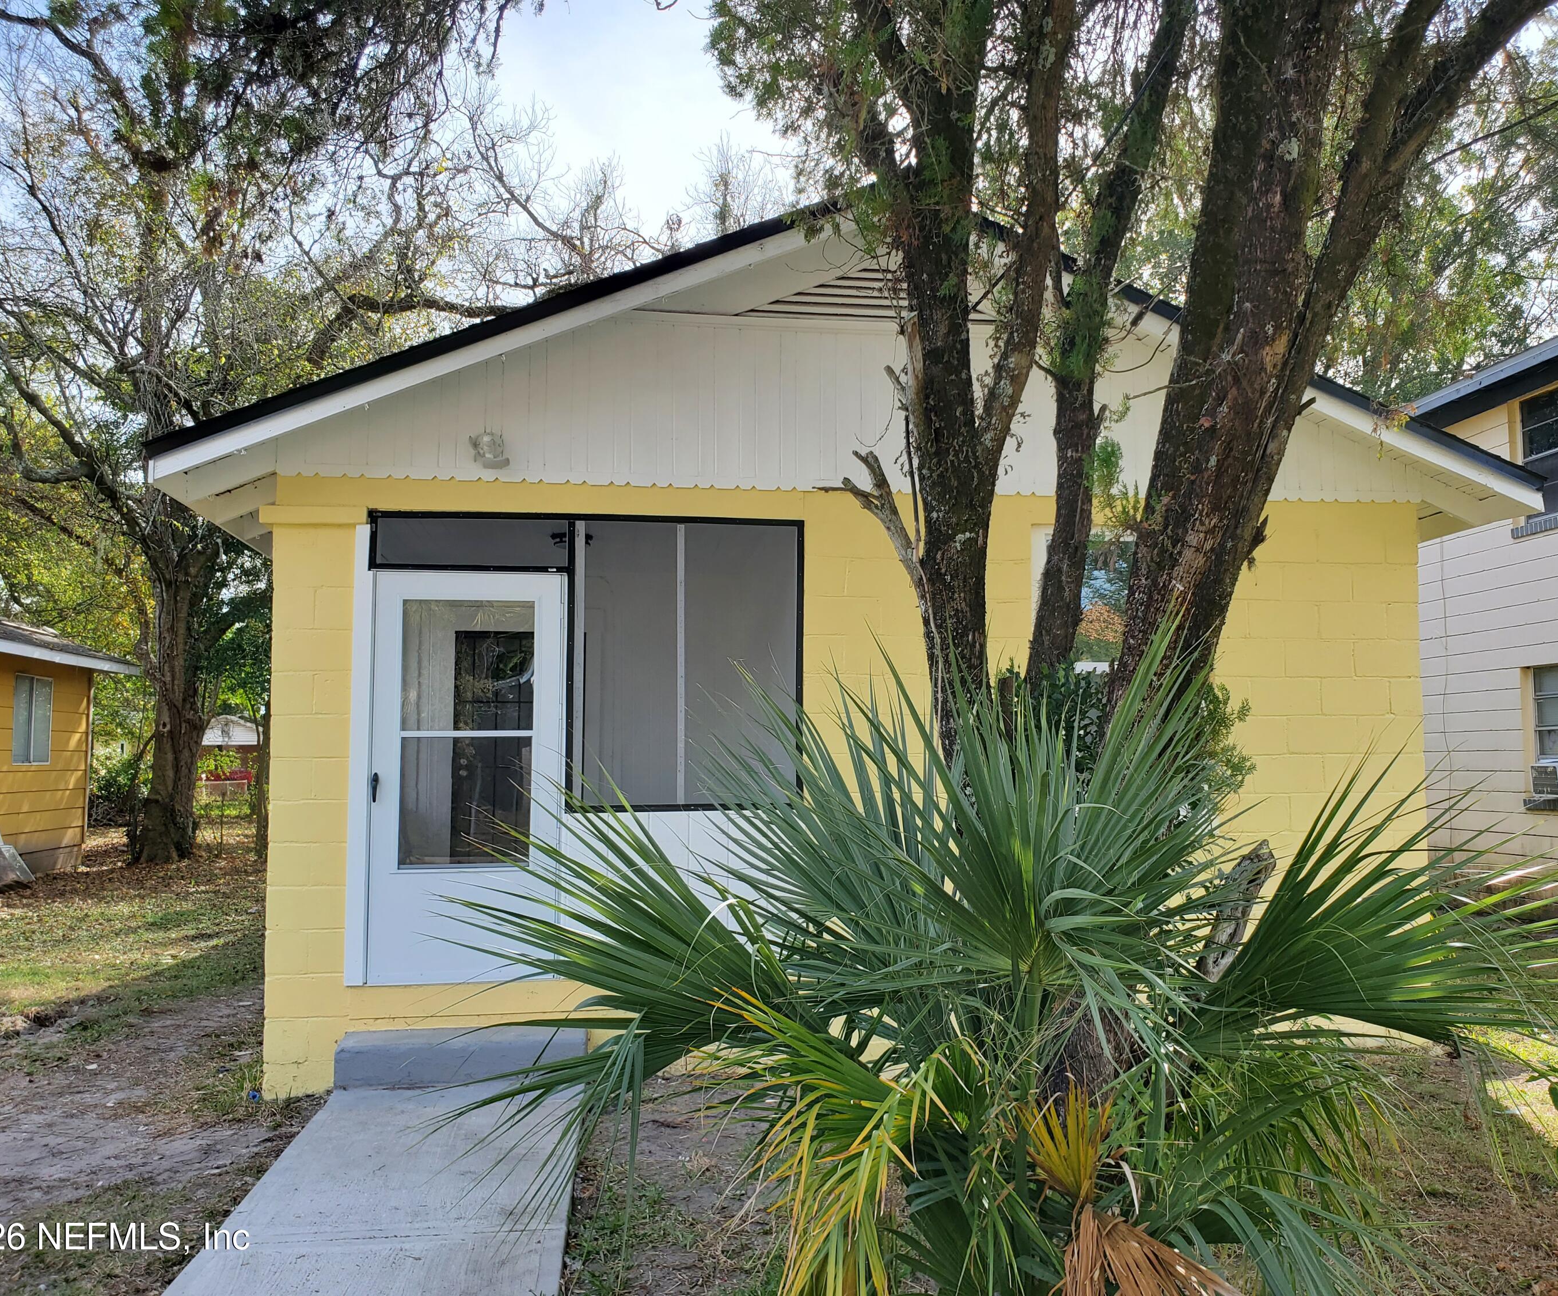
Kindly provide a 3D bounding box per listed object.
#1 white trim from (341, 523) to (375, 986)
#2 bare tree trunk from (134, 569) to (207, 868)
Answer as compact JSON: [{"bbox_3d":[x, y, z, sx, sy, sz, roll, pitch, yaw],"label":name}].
[{"bbox_3d":[-2.005,0.505,6.204,0.090,2.200,0.030,0,-3,-8],"label":"white trim"},{"bbox_3d":[-8.970,0.934,19.100,0.900,4.400,0.850,0,-3,-8],"label":"bare tree trunk"}]

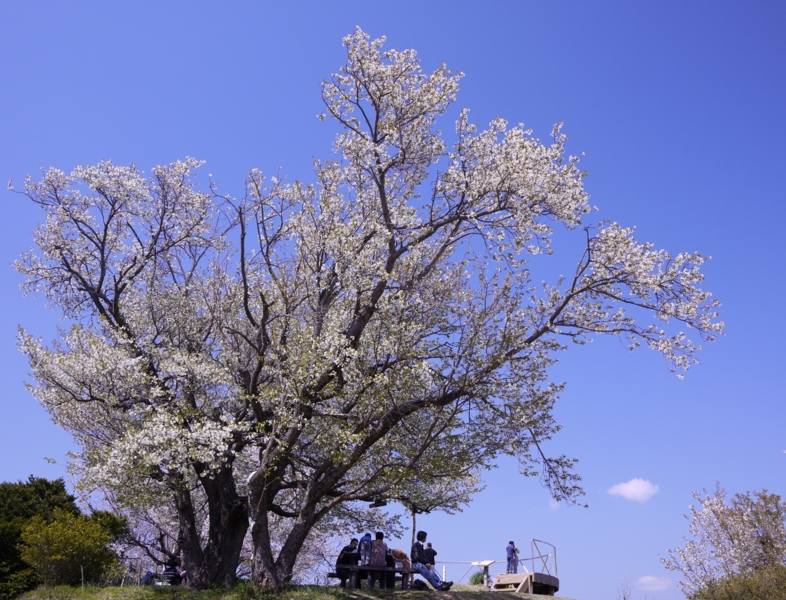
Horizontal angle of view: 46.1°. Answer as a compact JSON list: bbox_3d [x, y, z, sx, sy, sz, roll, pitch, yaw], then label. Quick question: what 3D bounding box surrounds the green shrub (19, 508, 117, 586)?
[{"bbox_3d":[-8.330,6.366,23.729,2.300,1.950,2.100,0,-19,0],"label":"green shrub"}]

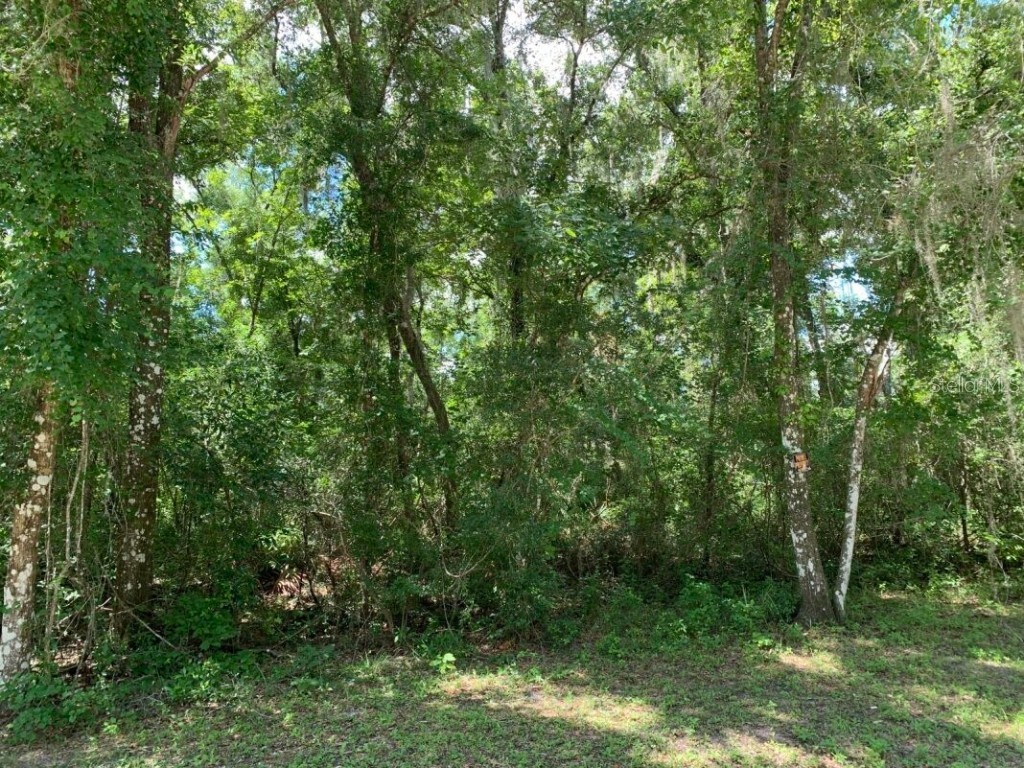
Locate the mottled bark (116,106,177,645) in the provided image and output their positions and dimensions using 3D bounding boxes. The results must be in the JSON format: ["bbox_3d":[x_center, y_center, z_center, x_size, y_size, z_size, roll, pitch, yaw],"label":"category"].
[{"bbox_3d":[-4.100,-0.388,8.739,0.480,6.100,0.450,0,-8,0],"label":"mottled bark"}]

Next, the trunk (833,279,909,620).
[{"bbox_3d":[4.230,0.696,9.193,0.450,4.100,0.380,13,-8,2],"label":"trunk"}]

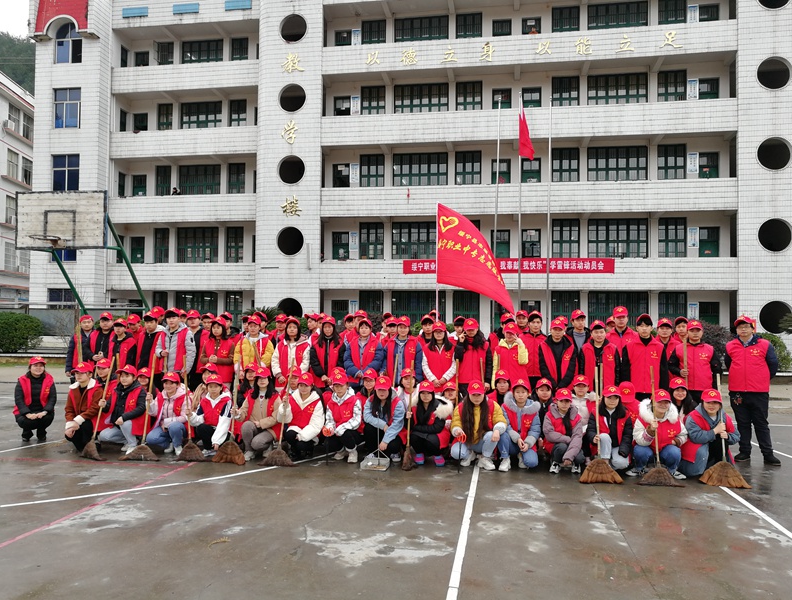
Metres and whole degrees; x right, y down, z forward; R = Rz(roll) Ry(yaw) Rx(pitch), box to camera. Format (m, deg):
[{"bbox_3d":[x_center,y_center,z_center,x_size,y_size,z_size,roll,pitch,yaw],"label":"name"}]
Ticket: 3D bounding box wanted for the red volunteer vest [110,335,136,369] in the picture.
[{"bbox_3d":[-4.112,0.791,9.400,0.430,0.560,0.280,1,-3,-12],"label":"red volunteer vest"}]

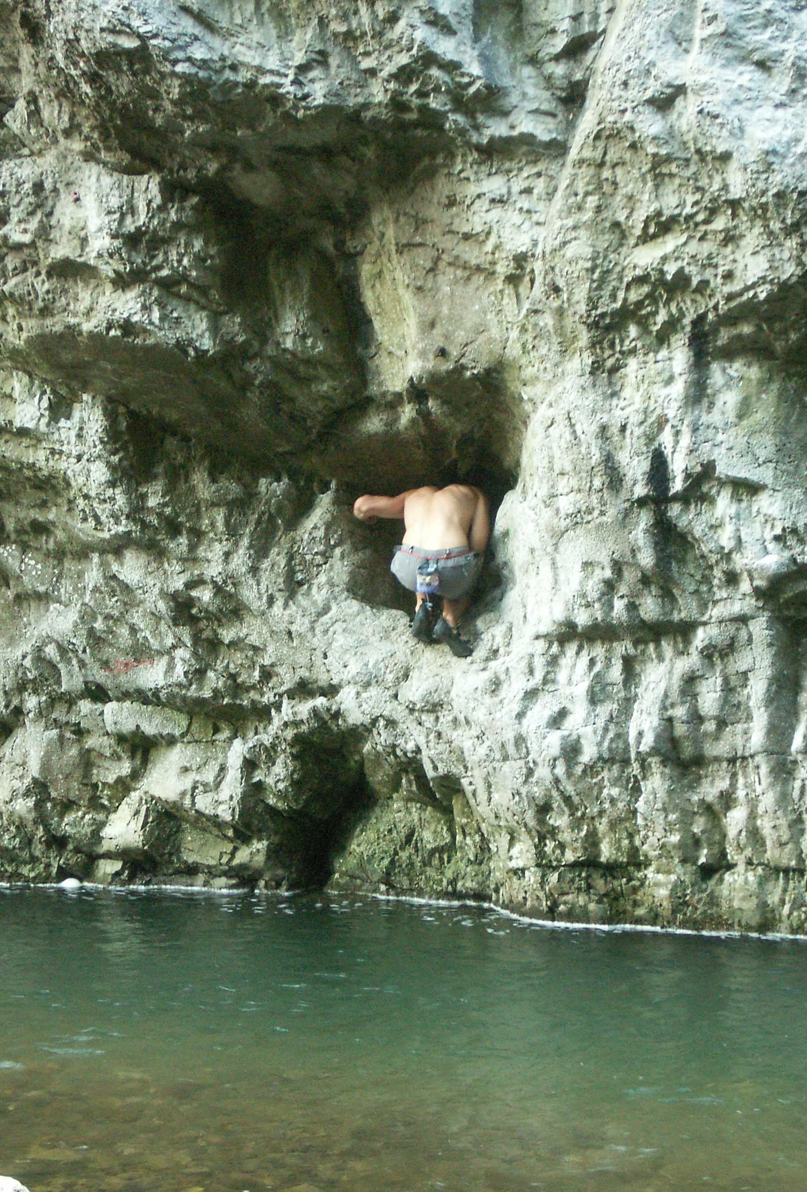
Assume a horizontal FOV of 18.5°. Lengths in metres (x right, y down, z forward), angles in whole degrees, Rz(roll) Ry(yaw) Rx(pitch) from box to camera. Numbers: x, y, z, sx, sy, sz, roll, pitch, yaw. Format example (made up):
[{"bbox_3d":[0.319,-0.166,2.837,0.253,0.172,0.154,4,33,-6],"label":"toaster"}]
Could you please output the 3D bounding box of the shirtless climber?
[{"bbox_3d":[0.092,-0.130,12.500,0.690,0.880,0.740,0,0,7],"label":"shirtless climber"}]

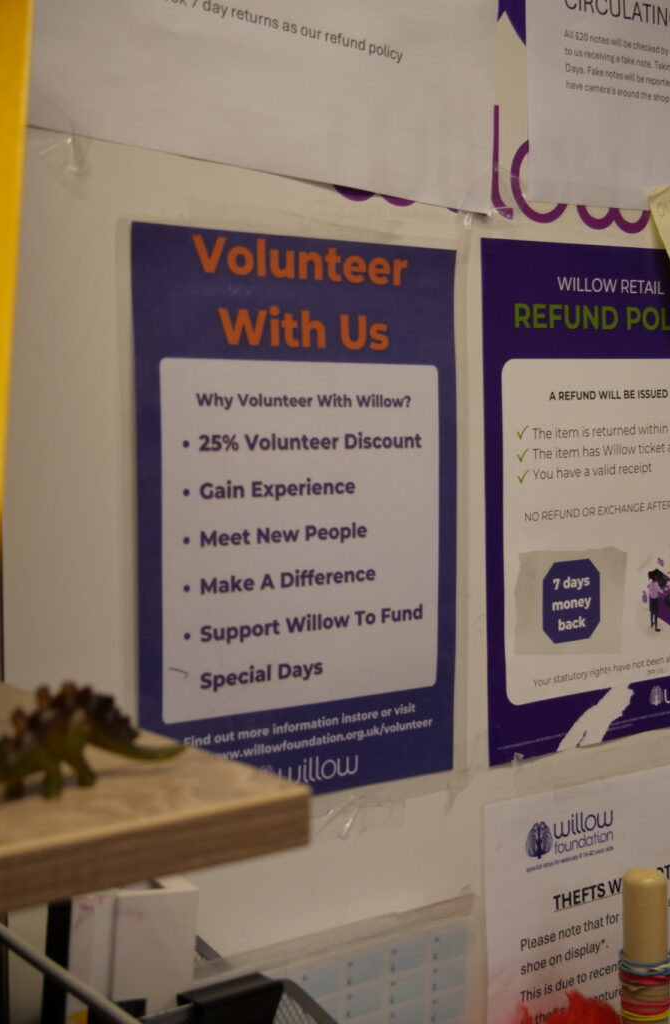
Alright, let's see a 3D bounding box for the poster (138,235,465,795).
[{"bbox_3d":[-0.014,0.004,0.786,0.210,0.297,0.004,-3,4,-37],"label":"poster"}]

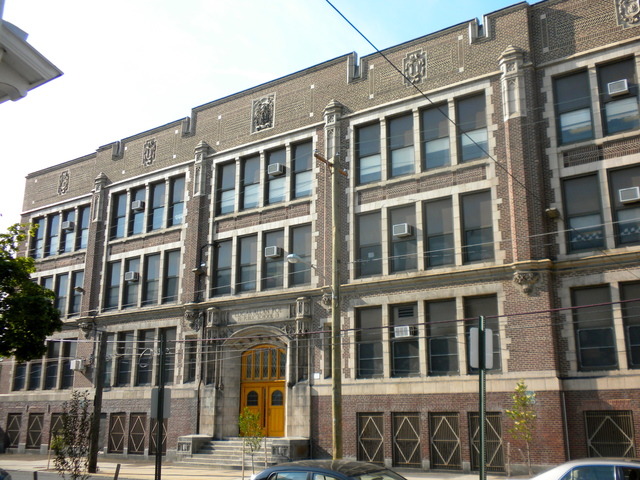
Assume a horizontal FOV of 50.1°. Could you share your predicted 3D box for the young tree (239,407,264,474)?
[{"bbox_3d":[-2.299,6.775,22.765,0.840,2.367,0.840,0,-15,0],"label":"young tree"}]

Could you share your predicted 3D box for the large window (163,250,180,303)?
[{"bbox_3d":[-7.798,1.955,36.358,1.230,2.780,0.200,-10,-18,34],"label":"large window"}]

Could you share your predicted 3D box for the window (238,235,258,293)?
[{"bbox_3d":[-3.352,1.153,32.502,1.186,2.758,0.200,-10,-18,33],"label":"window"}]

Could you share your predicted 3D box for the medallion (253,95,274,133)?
[{"bbox_3d":[-2.900,-6.420,34.697,1.480,1.820,0.180,-10,-18,34],"label":"medallion"}]

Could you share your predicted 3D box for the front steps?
[{"bbox_3d":[-3.735,9.187,29.707,5.900,1.100,2.500,-10,-18,34],"label":"front steps"}]

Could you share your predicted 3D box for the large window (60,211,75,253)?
[{"bbox_3d":[-15.939,-0.512,43.644,1.309,2.877,0.220,-10,-18,34],"label":"large window"}]

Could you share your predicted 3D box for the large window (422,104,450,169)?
[{"bbox_3d":[4.989,-4.392,29.415,1.340,2.930,0.250,-10,-18,34],"label":"large window"}]

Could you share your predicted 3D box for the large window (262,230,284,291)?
[{"bbox_3d":[-2.134,0.970,32.431,1.309,2.852,0.220,-10,-18,34],"label":"large window"}]

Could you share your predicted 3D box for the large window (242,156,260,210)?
[{"bbox_3d":[-3.512,-2.910,35.240,1.320,2.930,0.250,-10,-18,34],"label":"large window"}]

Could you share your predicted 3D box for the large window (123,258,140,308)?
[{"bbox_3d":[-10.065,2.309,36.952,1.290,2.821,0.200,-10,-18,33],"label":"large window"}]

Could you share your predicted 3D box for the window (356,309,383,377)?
[{"bbox_3d":[2.082,4.173,27.816,1.230,2.940,0.200,-10,-18,33],"label":"window"}]

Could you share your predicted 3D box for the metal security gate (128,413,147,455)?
[{"bbox_3d":[-9.319,9.951,35.221,1.238,2.024,0.100,-10,-18,34],"label":"metal security gate"}]

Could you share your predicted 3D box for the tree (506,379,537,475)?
[{"bbox_3d":[5.581,5.412,18.935,0.800,3.064,0.800,-10,-18,34],"label":"tree"}]

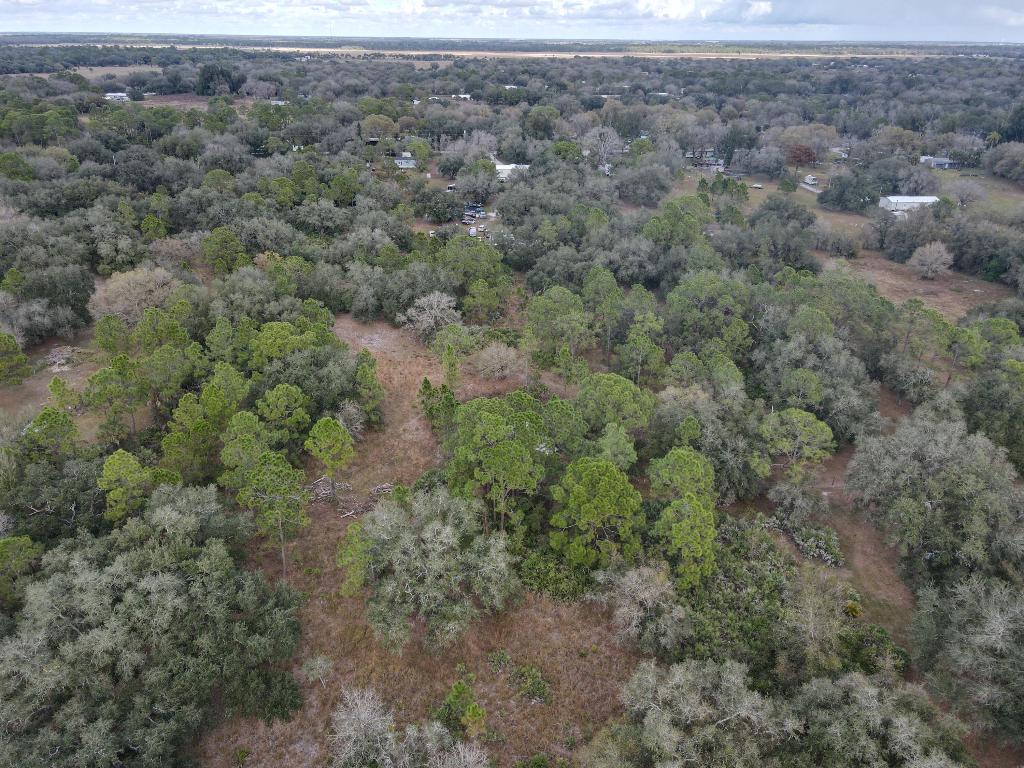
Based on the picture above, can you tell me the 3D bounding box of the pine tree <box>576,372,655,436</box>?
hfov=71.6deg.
[{"bbox_3d":[15.550,5.299,109.538,12.000,14.000,12.000,1,26,0],"label":"pine tree"}]

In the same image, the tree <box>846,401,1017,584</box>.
[{"bbox_3d":[51.875,13.227,90.752,18.000,17.000,19.500,1,26,0],"label":"tree"}]

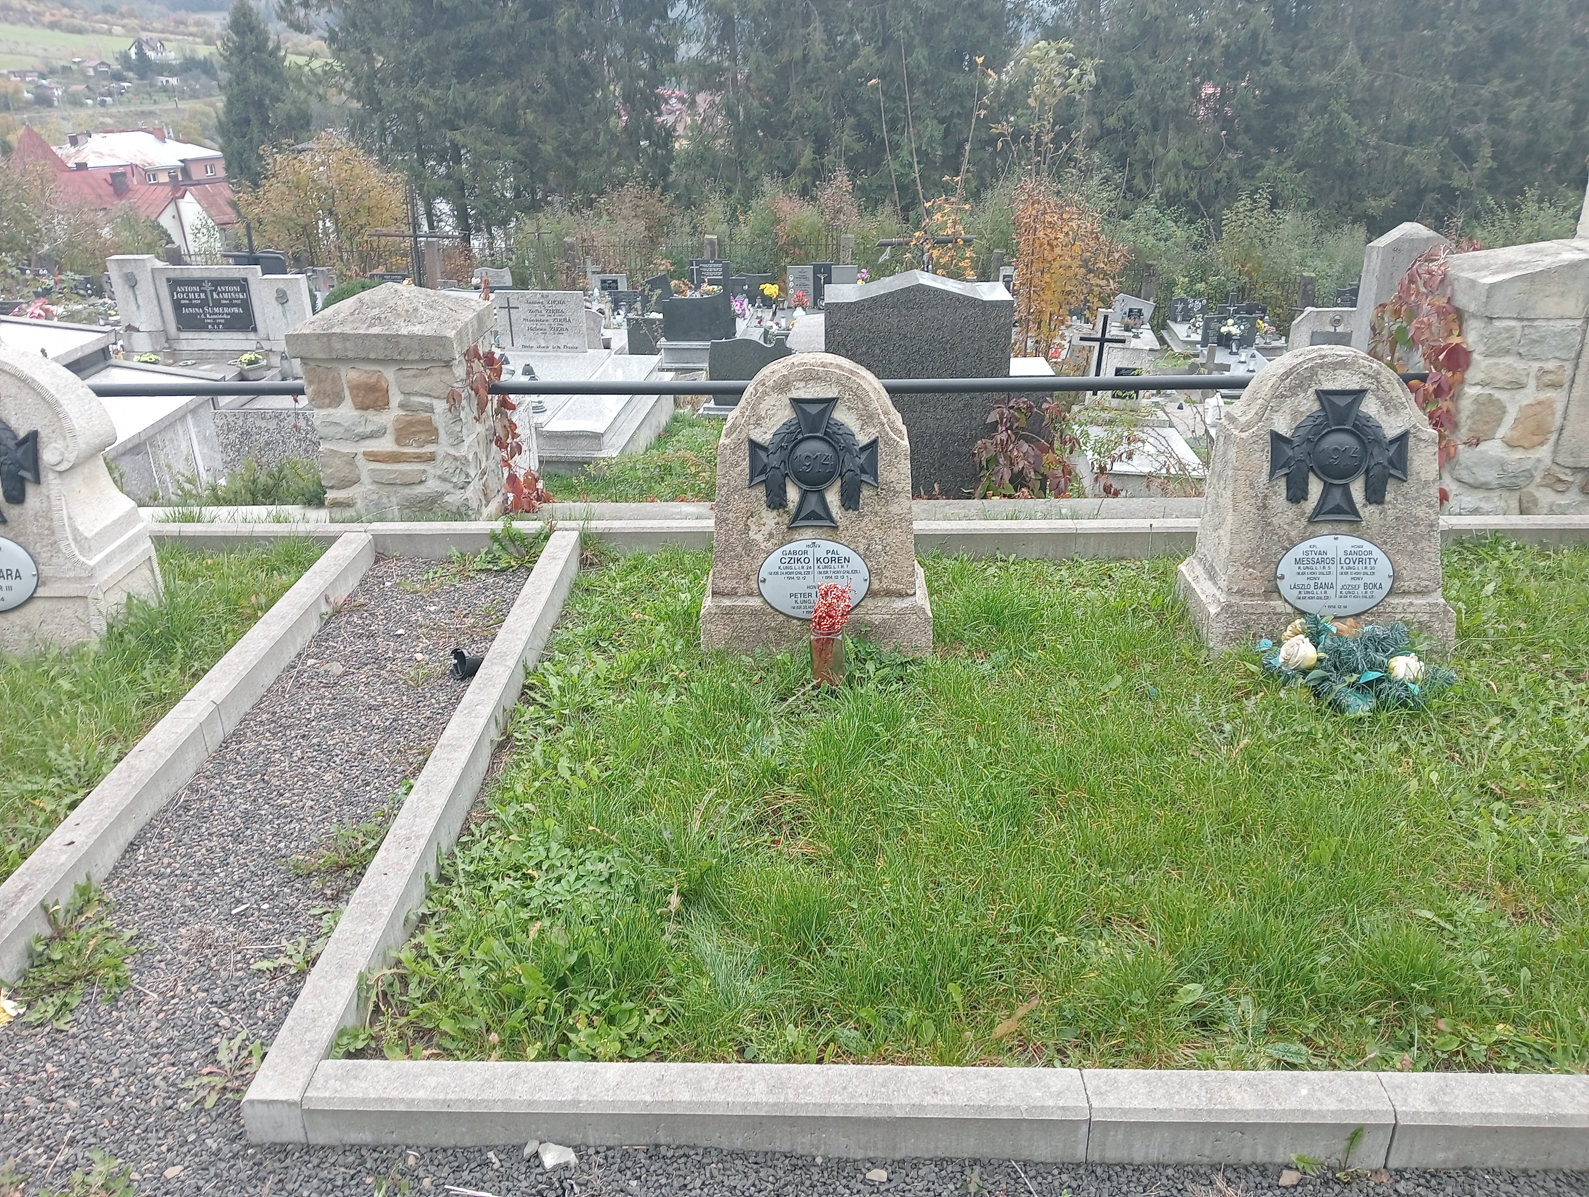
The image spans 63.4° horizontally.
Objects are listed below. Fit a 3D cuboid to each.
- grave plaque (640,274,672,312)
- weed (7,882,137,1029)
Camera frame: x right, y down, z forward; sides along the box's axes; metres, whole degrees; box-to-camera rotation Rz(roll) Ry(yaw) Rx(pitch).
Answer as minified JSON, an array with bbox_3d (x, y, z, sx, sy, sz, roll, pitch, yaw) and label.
[{"bbox_3d":[-1.653,-3.692,15.556,0.398,0.457,0.120,0,23,2],"label":"grave plaque"},{"bbox_3d":[-1.128,0.540,2.030,0.145,0.070,0.290,0,24,1],"label":"weed"}]

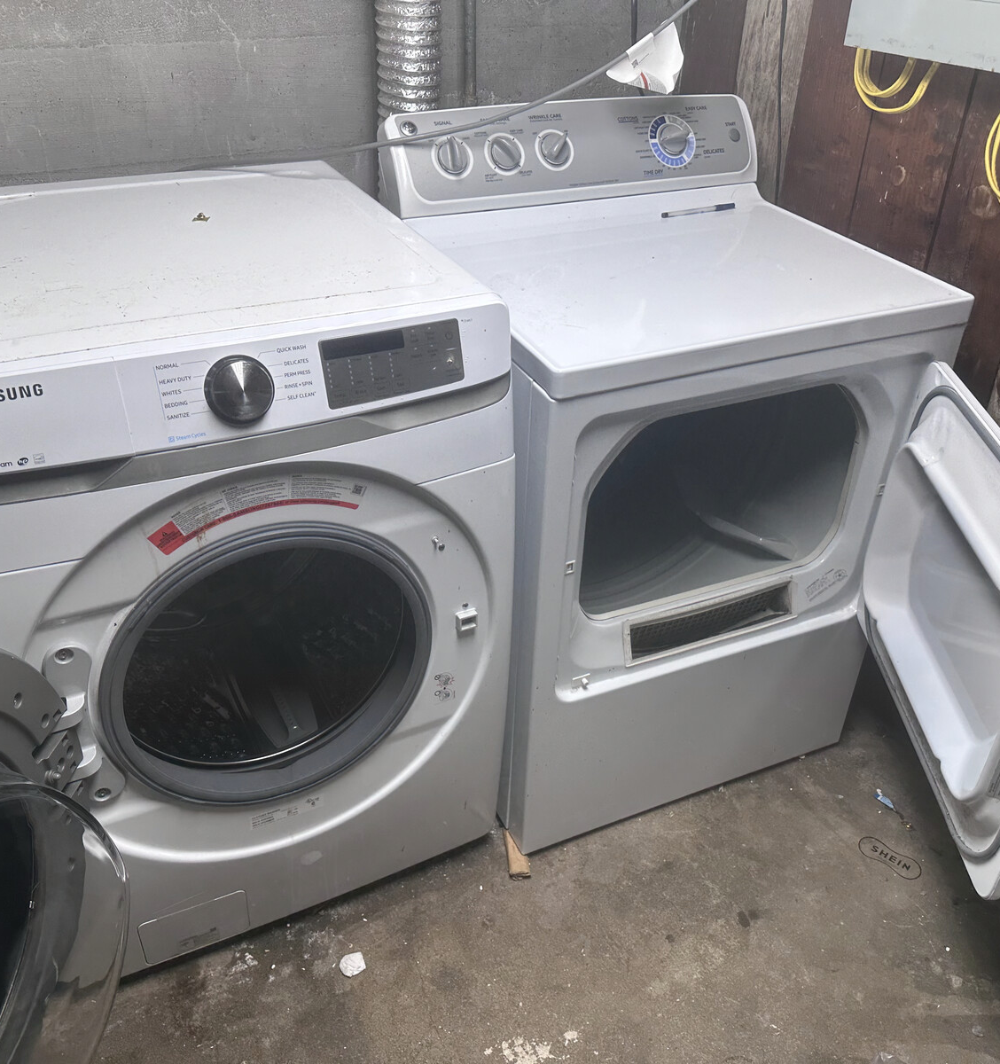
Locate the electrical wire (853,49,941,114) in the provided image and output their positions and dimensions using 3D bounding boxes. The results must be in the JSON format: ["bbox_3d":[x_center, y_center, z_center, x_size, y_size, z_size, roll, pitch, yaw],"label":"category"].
[{"bbox_3d":[0.599,-0.684,1.496,0.050,0.090,0.135,-19,40,-27],"label":"electrical wire"}]

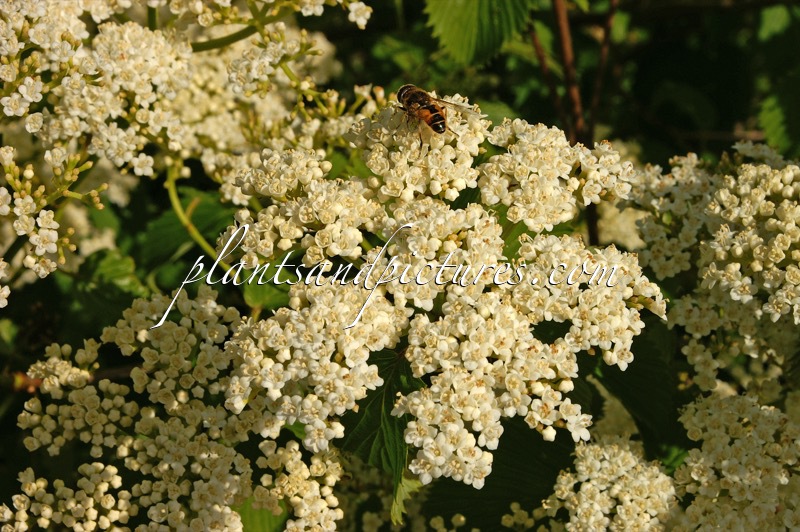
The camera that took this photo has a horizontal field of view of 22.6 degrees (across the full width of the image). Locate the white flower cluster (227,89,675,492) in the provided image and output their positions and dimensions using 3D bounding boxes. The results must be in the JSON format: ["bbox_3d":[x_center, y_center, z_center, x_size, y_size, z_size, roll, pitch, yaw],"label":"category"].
[{"bbox_3d":[0.010,0.005,0.450,0.097,0.075,0.055,0,23,0],"label":"white flower cluster"}]

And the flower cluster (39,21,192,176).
[{"bbox_3d":[-0.066,-0.039,0.460,0.036,0.029,0.028,0,25,0],"label":"flower cluster"}]

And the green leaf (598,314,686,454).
[{"bbox_3d":[0.059,0.029,0.490,0.024,0.036,0.011,0,15,0],"label":"green leaf"}]

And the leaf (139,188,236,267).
[{"bbox_3d":[-0.053,-0.010,0.500,0.026,0.016,0.017,0,23,0],"label":"leaf"}]

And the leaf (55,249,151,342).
[{"bbox_3d":[-0.076,0.007,0.510,0.025,0.024,0.012,0,15,0],"label":"leaf"}]

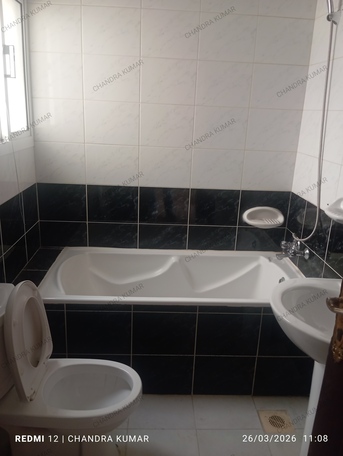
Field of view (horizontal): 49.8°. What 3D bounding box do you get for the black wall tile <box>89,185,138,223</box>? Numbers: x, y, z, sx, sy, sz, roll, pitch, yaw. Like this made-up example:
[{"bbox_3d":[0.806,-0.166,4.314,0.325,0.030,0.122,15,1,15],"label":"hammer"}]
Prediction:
[{"bbox_3d":[-0.376,-0.150,2.367,0.330,0.245,0.010,2,16,-3],"label":"black wall tile"}]

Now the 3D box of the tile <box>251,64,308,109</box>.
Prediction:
[{"bbox_3d":[0.646,-0.851,2.226,0.331,0.252,0.010,2,17,-3],"label":"tile"}]

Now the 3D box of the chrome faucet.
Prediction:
[{"bbox_3d":[0.705,0.129,2.206,0.152,0.140,0.220,2,16,-3],"label":"chrome faucet"}]

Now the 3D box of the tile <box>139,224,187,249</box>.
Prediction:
[{"bbox_3d":[-0.058,0.063,2.462,0.330,0.173,0.010,2,16,-3],"label":"tile"}]

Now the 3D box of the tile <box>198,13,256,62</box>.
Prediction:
[{"bbox_3d":[0.325,-1.092,2.126,0.330,0.251,0.010,2,16,-3],"label":"tile"}]

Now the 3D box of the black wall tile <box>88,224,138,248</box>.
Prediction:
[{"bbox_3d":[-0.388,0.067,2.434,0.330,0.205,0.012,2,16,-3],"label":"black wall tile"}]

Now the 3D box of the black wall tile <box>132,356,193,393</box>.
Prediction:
[{"bbox_3d":[-0.050,0.788,1.984,0.331,0.251,0.010,2,17,-3],"label":"black wall tile"}]

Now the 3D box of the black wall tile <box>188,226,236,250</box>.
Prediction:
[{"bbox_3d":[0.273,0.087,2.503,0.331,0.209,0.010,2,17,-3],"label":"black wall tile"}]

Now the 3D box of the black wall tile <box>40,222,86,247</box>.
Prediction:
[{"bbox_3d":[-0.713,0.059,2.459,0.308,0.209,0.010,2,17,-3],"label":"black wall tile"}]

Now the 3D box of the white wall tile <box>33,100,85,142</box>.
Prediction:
[{"bbox_3d":[-0.682,-0.647,2.241,0.308,0.252,0.010,2,17,-3],"label":"white wall tile"}]

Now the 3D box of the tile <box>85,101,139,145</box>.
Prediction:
[{"bbox_3d":[-0.358,-0.633,2.234,0.330,0.250,0.012,2,16,-3],"label":"tile"}]

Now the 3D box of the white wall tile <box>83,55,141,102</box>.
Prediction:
[{"bbox_3d":[-0.344,-0.870,2.162,0.330,0.251,0.010,2,16,-3],"label":"white wall tile"}]

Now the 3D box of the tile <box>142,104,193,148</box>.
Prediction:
[{"bbox_3d":[-0.025,-0.619,2.247,0.330,0.251,0.010,2,16,-3],"label":"tile"}]

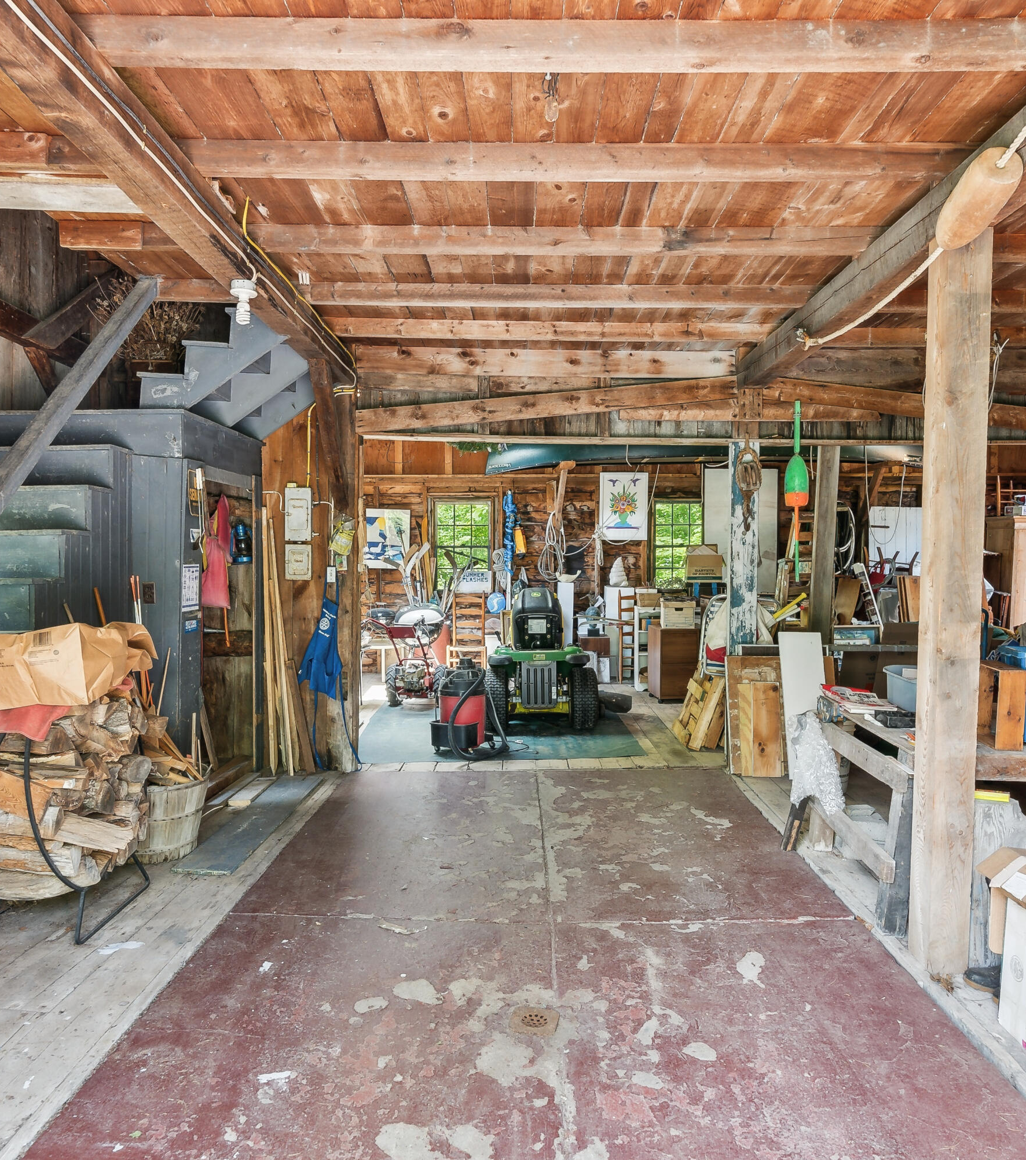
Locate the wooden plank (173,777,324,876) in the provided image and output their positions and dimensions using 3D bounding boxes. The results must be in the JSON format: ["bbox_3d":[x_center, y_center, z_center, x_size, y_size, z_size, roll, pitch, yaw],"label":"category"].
[{"bbox_3d":[-1.345,1.254,4.410,0.250,0.030,1.600,1,2,2],"label":"wooden plank"}]

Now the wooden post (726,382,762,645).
[{"bbox_3d":[1.541,-0.013,5.469,0.190,2.560,0.190,1,2,1],"label":"wooden post"}]

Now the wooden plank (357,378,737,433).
[{"bbox_3d":[0.235,-1.150,5.418,2.540,0.150,0.080,-5,1,1],"label":"wooden plank"}]

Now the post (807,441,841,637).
[{"bbox_3d":[2.083,0.187,5.612,0.140,2.190,0.140,4,2,1],"label":"post"}]

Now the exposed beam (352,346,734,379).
[{"bbox_3d":[0.206,-1.441,5.430,2.523,0.170,0.030,1,2,0],"label":"exposed beam"}]

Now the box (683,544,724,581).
[{"bbox_3d":[1.951,-0.181,8.400,0.390,0.380,0.360,1,2,1],"label":"box"}]

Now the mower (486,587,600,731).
[{"bbox_3d":[0.250,0.619,7.222,0.930,1.150,1.650,1,2,1],"label":"mower"}]

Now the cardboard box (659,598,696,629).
[{"bbox_3d":[1.577,0.318,7.850,0.320,0.265,0.390,1,2,1],"label":"cardboard box"}]

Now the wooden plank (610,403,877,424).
[{"bbox_3d":[1.581,-1.117,5.538,1.760,0.090,0.060,1,2,1],"label":"wooden plank"}]

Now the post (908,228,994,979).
[{"bbox_3d":[1.503,0.083,2.833,0.160,2.510,0.150,1,2,1],"label":"post"}]

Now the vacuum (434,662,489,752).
[{"bbox_3d":[-0.388,0.943,6.100,0.400,0.650,0.420,0,2,-16],"label":"vacuum"}]

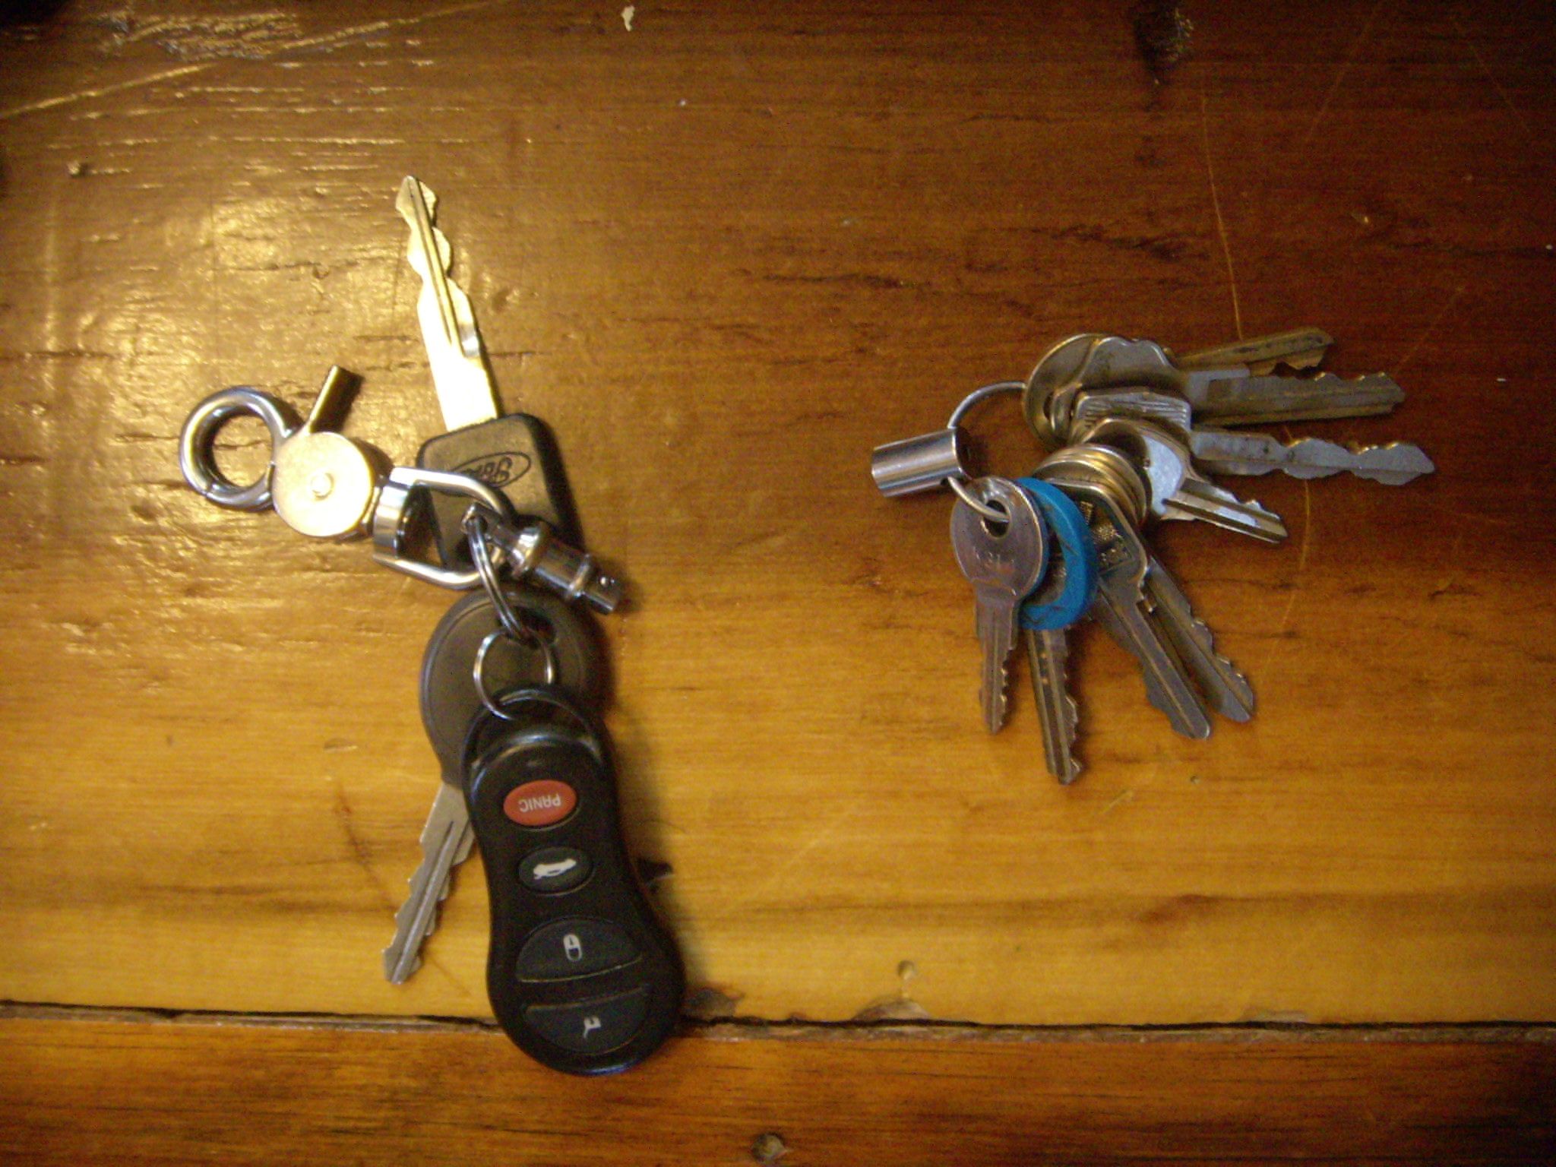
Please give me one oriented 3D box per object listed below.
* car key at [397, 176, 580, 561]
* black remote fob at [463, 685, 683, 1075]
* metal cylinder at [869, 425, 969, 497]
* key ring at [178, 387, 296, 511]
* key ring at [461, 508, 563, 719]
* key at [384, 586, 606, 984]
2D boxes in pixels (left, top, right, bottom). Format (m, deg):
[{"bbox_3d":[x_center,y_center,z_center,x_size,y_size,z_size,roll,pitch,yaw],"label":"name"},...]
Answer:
[{"bbox_3d":[-0.059,-0.040,0.318,0.025,0.008,0.073,-14,86,-1],"label":"car key"},{"bbox_3d":[-0.038,0.053,0.305,0.034,0.013,0.070,-12,91,-1],"label":"black remote fob"},{"bbox_3d":[0.026,-0.022,0.315,0.016,0.009,0.009,-13,85,18],"label":"metal cylinder"},{"bbox_3d":[-0.100,-0.025,0.317,0.022,0.005,0.022,0,85,0],"label":"key ring"},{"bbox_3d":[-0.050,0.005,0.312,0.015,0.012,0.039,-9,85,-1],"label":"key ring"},{"bbox_3d":[-0.056,0.037,0.312,0.034,0.008,0.076,20,88,2],"label":"key"}]

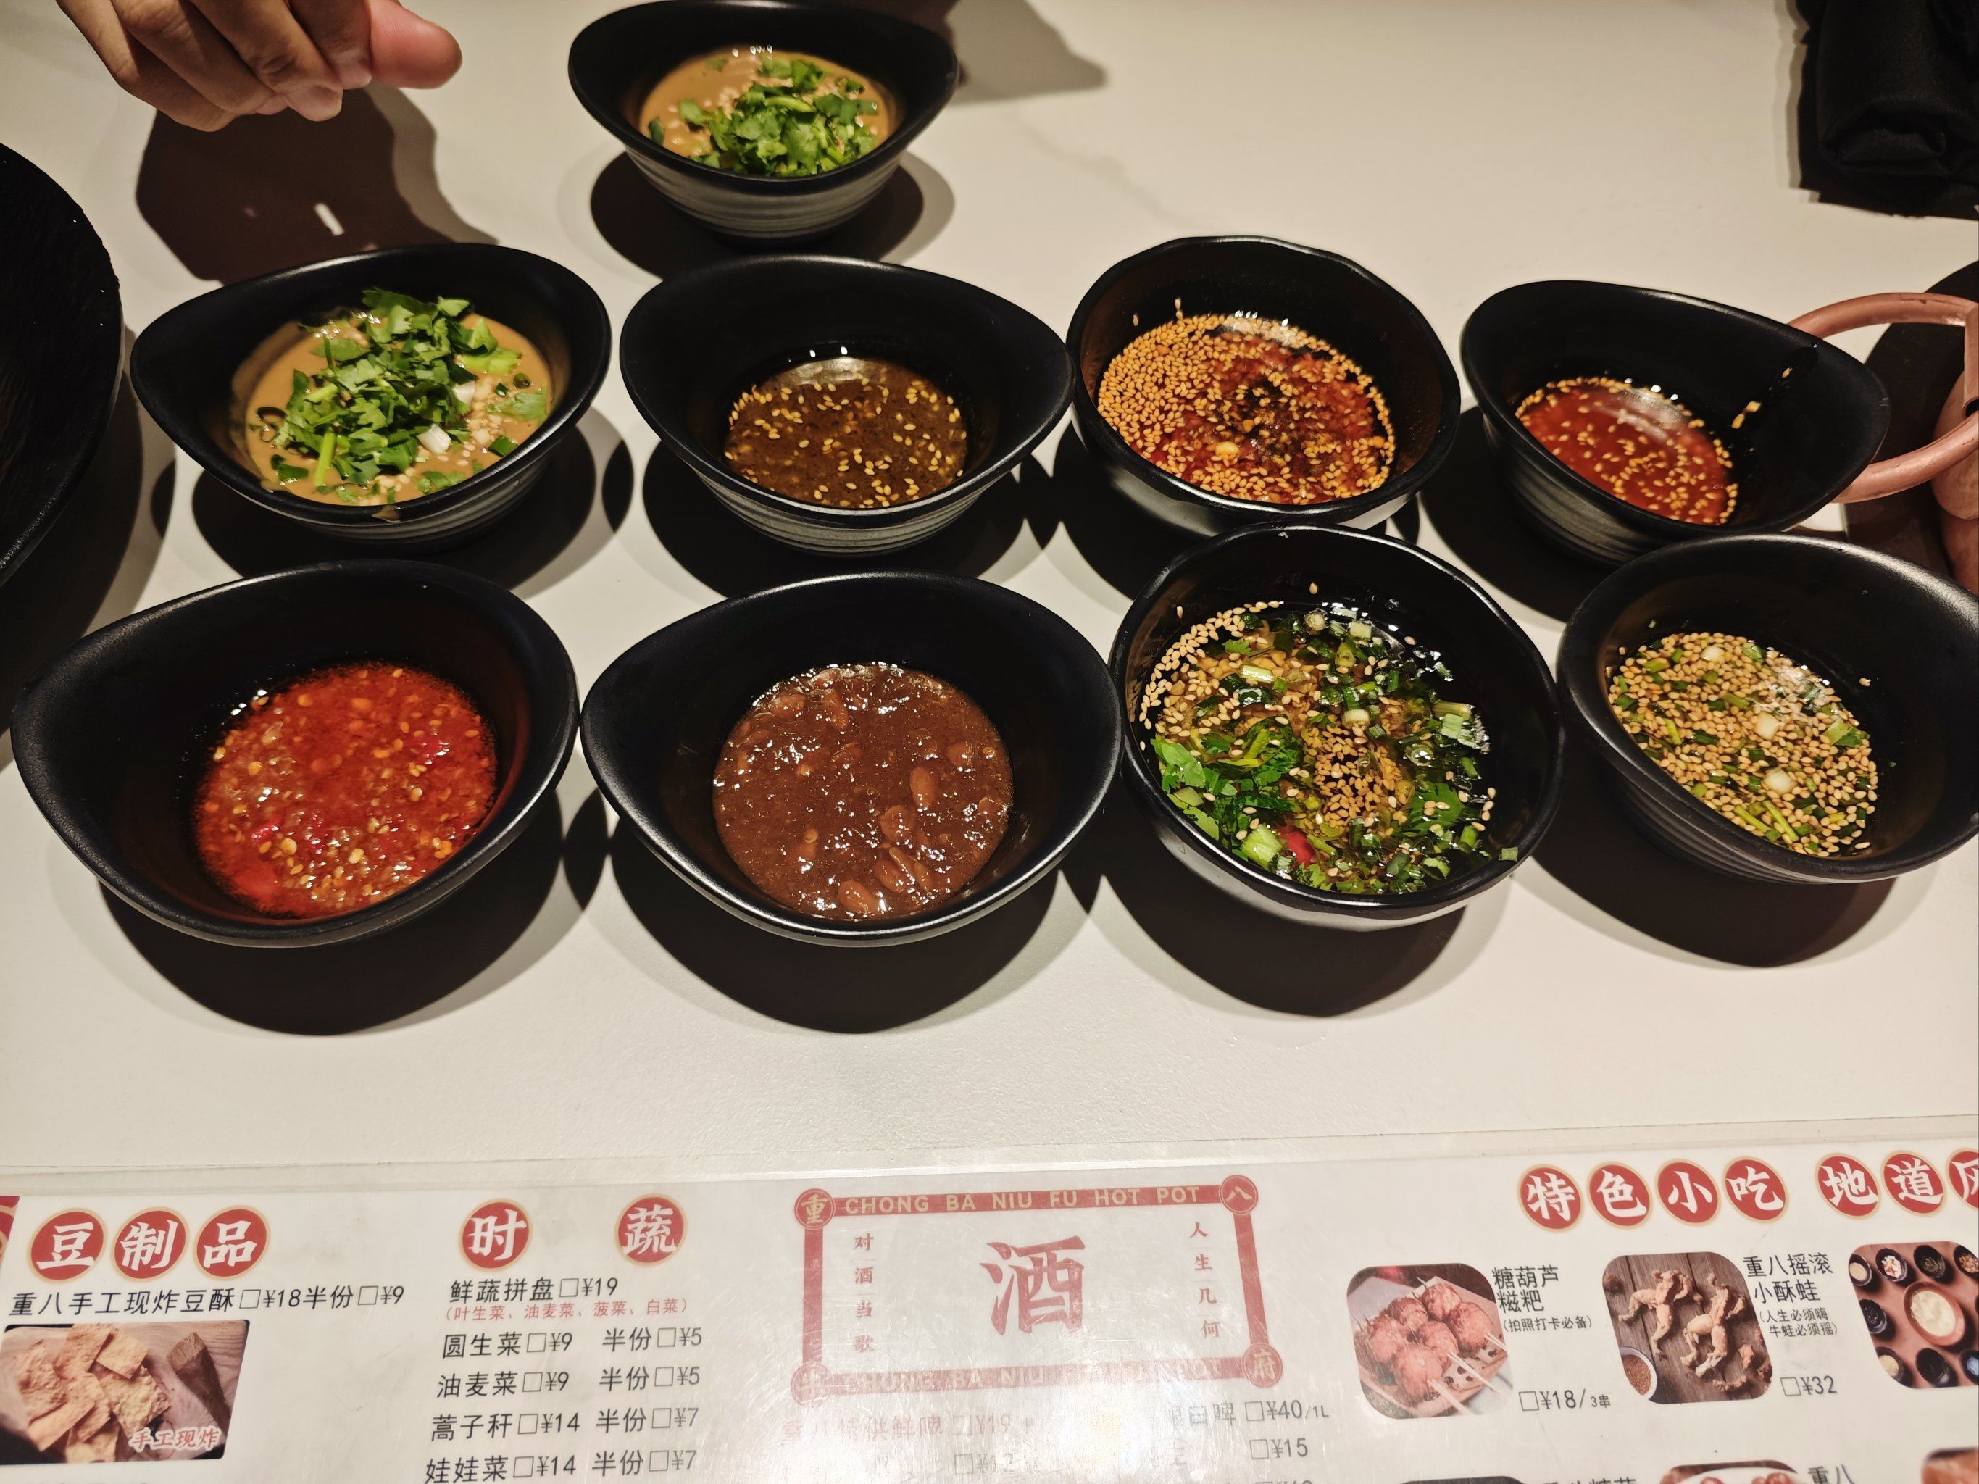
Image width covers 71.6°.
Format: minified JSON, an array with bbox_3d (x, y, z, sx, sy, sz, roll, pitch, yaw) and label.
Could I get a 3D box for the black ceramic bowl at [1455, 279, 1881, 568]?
[{"bbox_3d":[0.204,-0.094,0.430,0.128,0.057,0.103,3,59,-3],"label":"black ceramic bowl"}]

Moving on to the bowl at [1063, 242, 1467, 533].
[{"bbox_3d":[0.078,-0.096,0.422,0.114,0.054,0.114,2,59,-4],"label":"bowl"}]

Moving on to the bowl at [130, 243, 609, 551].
[{"bbox_3d":[-0.169,-0.093,0.398,0.128,0.057,0.103,-1,59,-5],"label":"bowl"}]

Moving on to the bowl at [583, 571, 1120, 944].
[{"bbox_3d":[-0.034,0.008,0.348,0.128,0.057,0.103,2,59,-4],"label":"bowl"}]

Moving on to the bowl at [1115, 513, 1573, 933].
[{"bbox_3d":[0.085,0.003,0.363,0.114,0.054,0.114,2,59,-4],"label":"bowl"}]

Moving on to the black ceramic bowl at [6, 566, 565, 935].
[{"bbox_3d":[-0.160,0.007,0.338,0.128,0.057,0.103,5,59,-2],"label":"black ceramic bowl"}]

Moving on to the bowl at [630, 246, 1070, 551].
[{"bbox_3d":[-0.040,-0.096,0.410,0.128,0.057,0.103,3,59,-3],"label":"bowl"}]

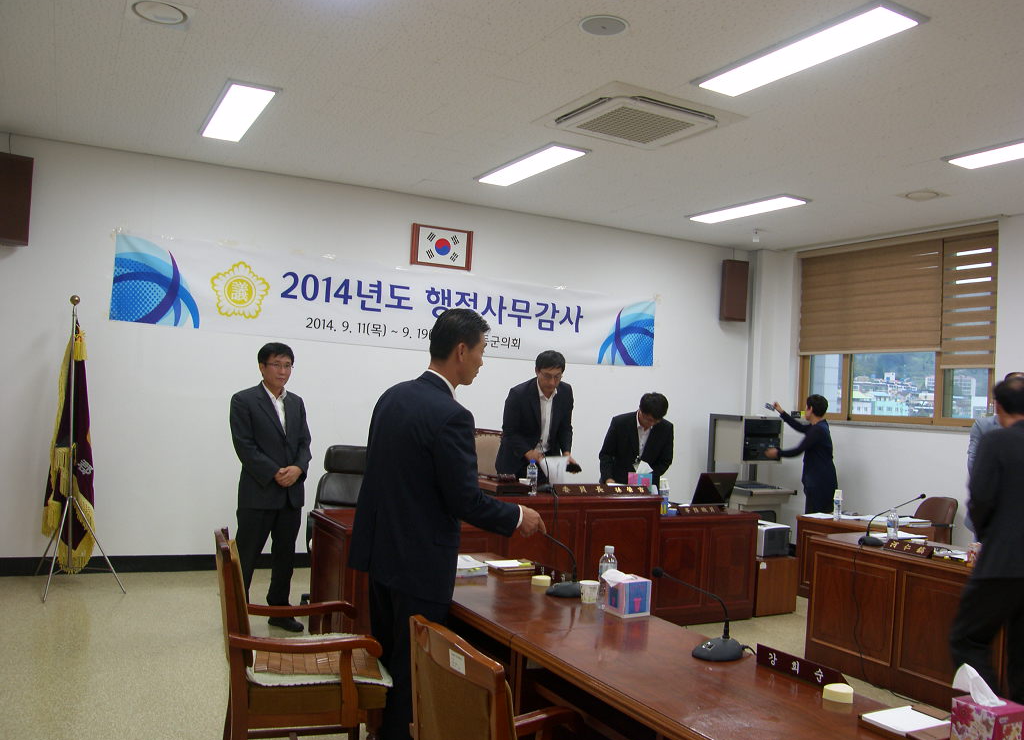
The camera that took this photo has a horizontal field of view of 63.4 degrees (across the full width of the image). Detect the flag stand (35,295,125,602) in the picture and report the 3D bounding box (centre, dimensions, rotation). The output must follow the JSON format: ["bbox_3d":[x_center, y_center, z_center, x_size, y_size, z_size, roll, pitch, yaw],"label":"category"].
[{"bbox_3d":[-2.926,0.499,5.719,0.560,1.980,0.660,3,-1,-29],"label":"flag stand"}]

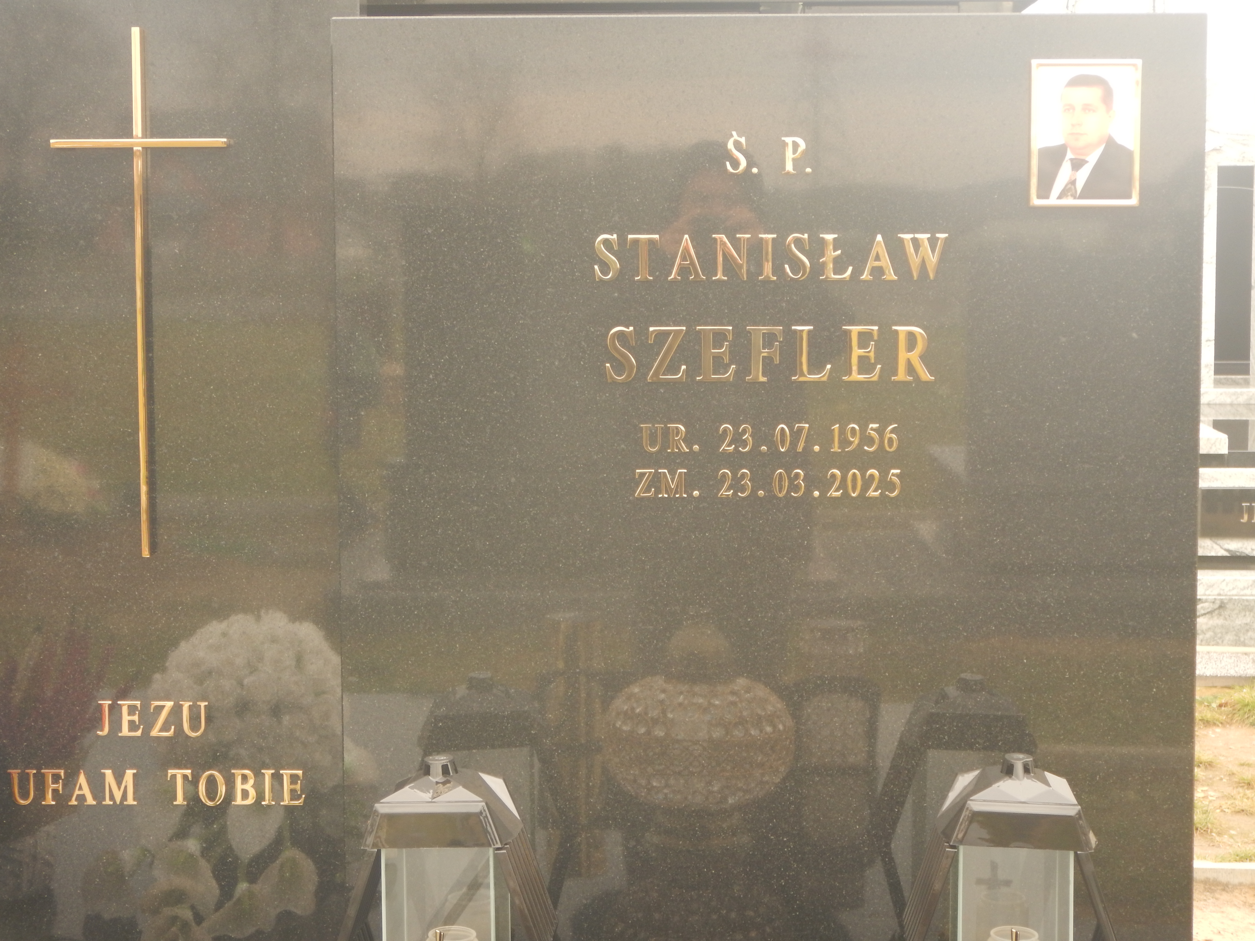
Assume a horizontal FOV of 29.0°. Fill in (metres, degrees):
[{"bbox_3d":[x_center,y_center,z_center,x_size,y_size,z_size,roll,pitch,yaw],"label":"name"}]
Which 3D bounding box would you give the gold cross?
[{"bbox_3d":[-0.551,-0.200,2.755,0.200,0.600,0.019,0,5,2],"label":"gold cross"}]

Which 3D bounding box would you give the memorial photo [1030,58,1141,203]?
[{"bbox_3d":[0.499,-0.368,2.645,0.119,0.159,0.011,0,5,2],"label":"memorial photo"}]

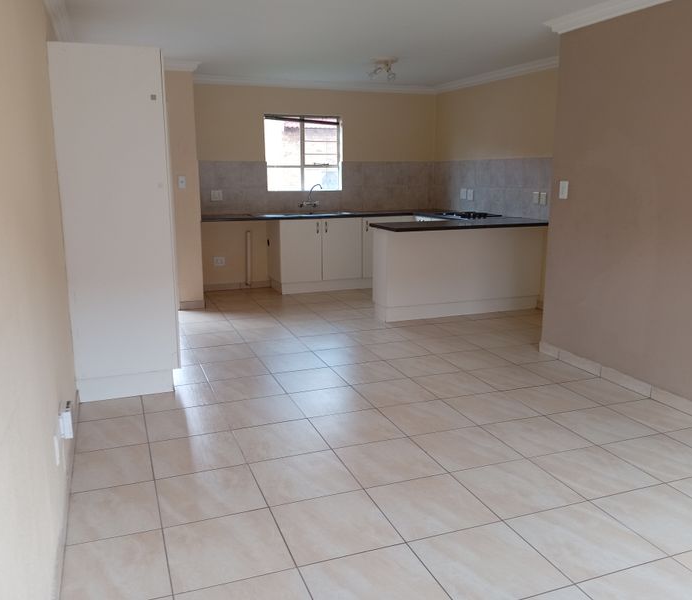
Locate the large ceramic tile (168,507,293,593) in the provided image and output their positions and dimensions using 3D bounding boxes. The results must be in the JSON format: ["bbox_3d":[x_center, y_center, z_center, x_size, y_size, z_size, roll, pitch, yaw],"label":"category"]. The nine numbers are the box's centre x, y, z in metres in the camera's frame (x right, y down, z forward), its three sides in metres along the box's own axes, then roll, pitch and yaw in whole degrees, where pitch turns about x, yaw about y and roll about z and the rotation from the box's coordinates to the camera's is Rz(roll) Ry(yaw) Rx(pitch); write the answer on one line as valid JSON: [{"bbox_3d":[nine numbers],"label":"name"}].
[{"bbox_3d":[-0.474,0.980,2.472,0.447,0.010,0.447,-5,12,-20],"label":"large ceramic tile"}]

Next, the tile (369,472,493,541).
[{"bbox_3d":[0.366,0.894,2.721,0.439,0.010,0.439,-4,12,-20],"label":"tile"}]

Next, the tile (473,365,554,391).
[{"bbox_3d":[1.125,0.536,4.295,0.430,0.010,0.430,-4,12,-20],"label":"tile"}]

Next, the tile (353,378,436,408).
[{"bbox_3d":[0.313,0.600,4.001,0.430,0.010,0.430,-4,12,-20],"label":"tile"}]

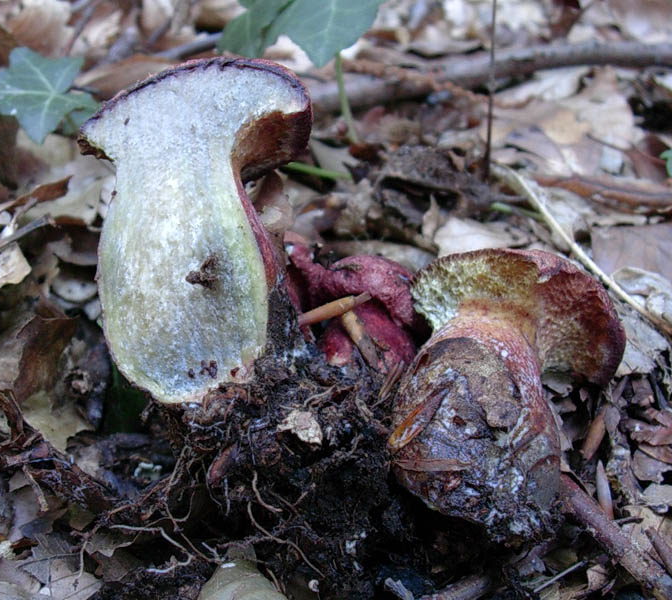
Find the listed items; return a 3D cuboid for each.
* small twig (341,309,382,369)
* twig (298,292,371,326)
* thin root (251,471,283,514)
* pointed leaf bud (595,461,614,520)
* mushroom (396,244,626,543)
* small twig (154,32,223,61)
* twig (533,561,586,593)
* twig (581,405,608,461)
[{"bbox_3d":[0.010,0.015,0.406,0.005,0.005,0.027,-16,61,-24],"label":"small twig"},{"bbox_3d":[0.000,0.004,0.401,0.030,0.005,0.005,-20,37,-16],"label":"twig"},{"bbox_3d":[-0.024,0.066,0.353,0.005,0.004,0.017,-34,65,-9],"label":"thin root"},{"bbox_3d":[0.100,0.070,0.386,0.004,0.004,0.027,1,39,2],"label":"pointed leaf bud"},{"bbox_3d":[0.063,0.035,0.383,0.081,0.076,0.094,13,54,0],"label":"mushroom"},{"bbox_3d":[-0.100,-0.173,0.710,0.050,0.007,0.007,-24,39,-23],"label":"small twig"},{"bbox_3d":[0.076,0.093,0.352,0.024,0.002,0.002,-18,36,-30],"label":"twig"},{"bbox_3d":[0.102,0.052,0.409,0.005,0.005,0.031,14,43,21],"label":"twig"}]

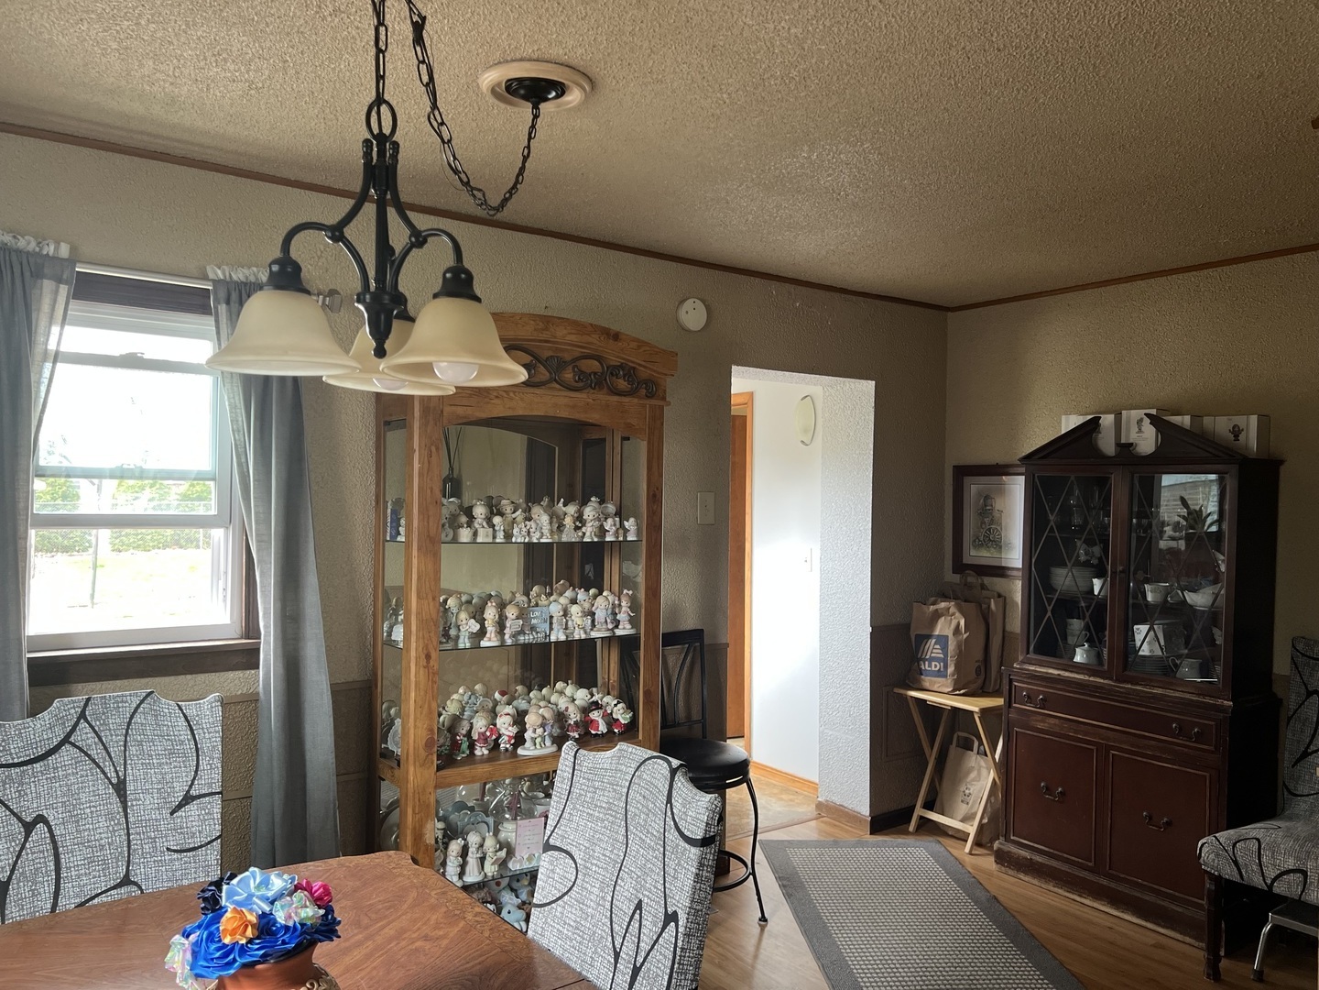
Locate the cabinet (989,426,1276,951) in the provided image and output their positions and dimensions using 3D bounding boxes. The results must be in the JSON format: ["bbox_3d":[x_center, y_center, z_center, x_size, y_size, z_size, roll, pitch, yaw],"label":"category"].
[{"bbox_3d":[1.814,0.632,3.830,0.357,1.853,0.918,1,0,-35],"label":"cabinet"}]

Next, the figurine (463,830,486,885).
[{"bbox_3d":[-0.568,1.098,3.040,0.064,0.150,0.066,1,0,40],"label":"figurine"}]

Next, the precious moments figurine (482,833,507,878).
[{"bbox_3d":[-0.515,1.111,3.063,0.066,0.127,0.068,1,0,-40],"label":"precious moments figurine"}]

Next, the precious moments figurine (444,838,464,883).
[{"bbox_3d":[-0.619,1.106,3.001,0.054,0.133,0.060,1,0,-44],"label":"precious moments figurine"}]

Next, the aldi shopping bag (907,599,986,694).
[{"bbox_3d":[1.305,0.671,4.487,0.190,0.404,0.285,1,0,-36],"label":"aldi shopping bag"}]

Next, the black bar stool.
[{"bbox_3d":[0.121,1.024,3.608,0.420,1.006,0.450,1,0,-36],"label":"black bar stool"}]

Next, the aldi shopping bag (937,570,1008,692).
[{"bbox_3d":[1.423,0.611,4.548,0.150,0.524,0.300,1,0,-36],"label":"aldi shopping bag"}]

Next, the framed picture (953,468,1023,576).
[{"bbox_3d":[1.528,0.117,4.515,0.030,0.514,0.470,1,0,-36],"label":"framed picture"}]

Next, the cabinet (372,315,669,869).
[{"bbox_3d":[-0.435,0.482,3.233,0.938,2.071,0.334,1,0,-36],"label":"cabinet"}]

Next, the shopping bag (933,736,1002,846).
[{"bbox_3d":[1.405,1.329,4.535,0.140,0.439,0.275,16,-8,-35],"label":"shopping bag"}]

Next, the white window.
[{"bbox_3d":[-1.474,-0.061,2.754,0.585,0.952,0.100,1,0,-36],"label":"white window"}]

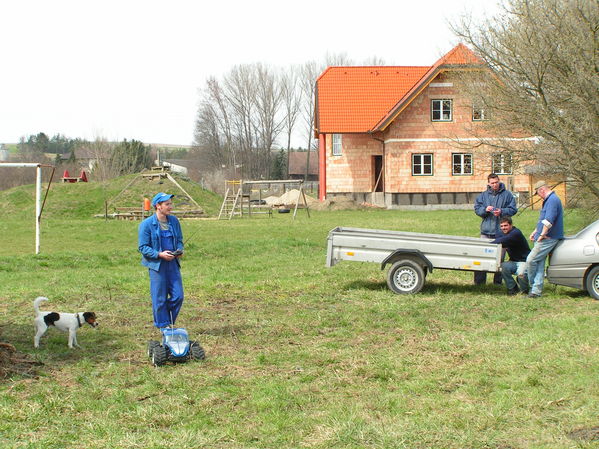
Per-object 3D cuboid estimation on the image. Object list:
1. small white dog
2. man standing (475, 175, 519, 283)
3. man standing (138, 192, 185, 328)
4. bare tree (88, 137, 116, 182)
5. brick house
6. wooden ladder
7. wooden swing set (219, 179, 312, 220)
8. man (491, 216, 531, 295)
[{"bbox_3d":[-2.671,1.119,15.800,0.750,0.590,0.200,0,2,7],"label":"small white dog"},{"bbox_3d":[3.160,0.064,22.200,0.660,1.810,0.460,0,2,7],"label":"man standing"},{"bbox_3d":[-1.735,0.459,17.400,0.560,1.740,0.440,-1,2,-30],"label":"man standing"},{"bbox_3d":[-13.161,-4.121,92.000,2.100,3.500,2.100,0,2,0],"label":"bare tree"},{"bbox_3d":[7.737,-6.138,88.500,13.500,10.000,12.300,0,2,1],"label":"brick house"},{"bbox_3d":[-3.424,-1.234,69.700,0.850,1.900,0.850,1,2,25],"label":"wooden ladder"},{"bbox_3d":[-1.770,-1.264,70.000,4.100,2.000,1.700,1,2,25],"label":"wooden swing set"},{"bbox_3d":[3.178,0.466,20.800,0.620,1.170,0.580,-1,2,-25],"label":"man"}]

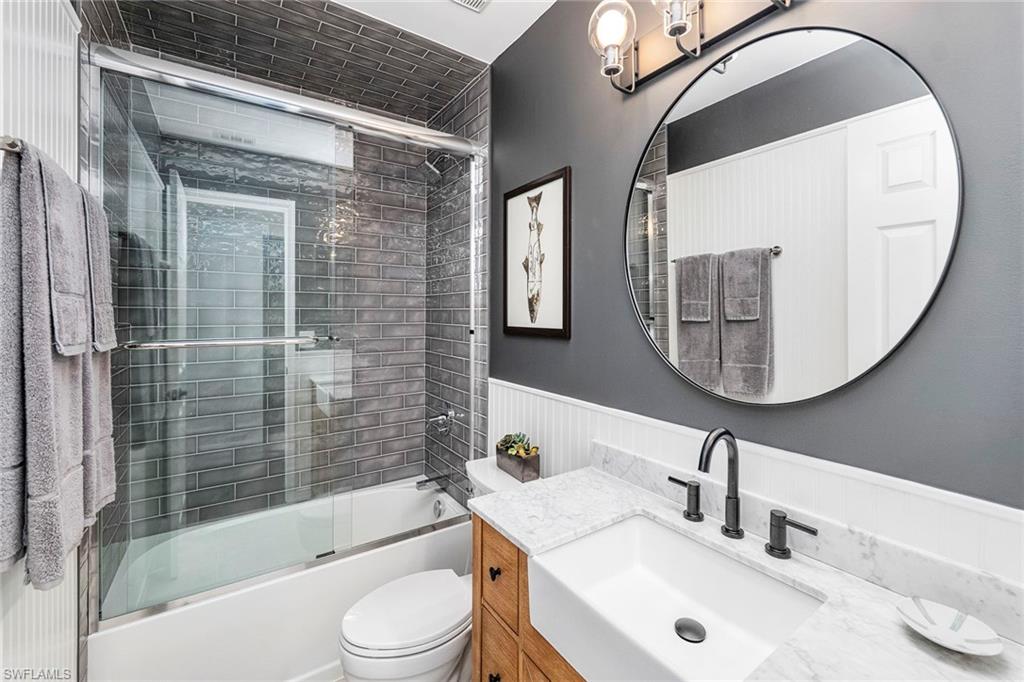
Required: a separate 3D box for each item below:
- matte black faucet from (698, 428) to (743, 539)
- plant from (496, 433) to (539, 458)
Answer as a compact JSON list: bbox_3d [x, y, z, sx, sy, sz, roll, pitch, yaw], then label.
[{"bbox_3d":[0.525,0.360,0.993,0.170,0.276,0.057,-2,3,-34],"label":"matte black faucet"},{"bbox_3d":[0.025,0.451,1.750,0.088,0.077,0.210,-2,3,-34],"label":"plant"}]

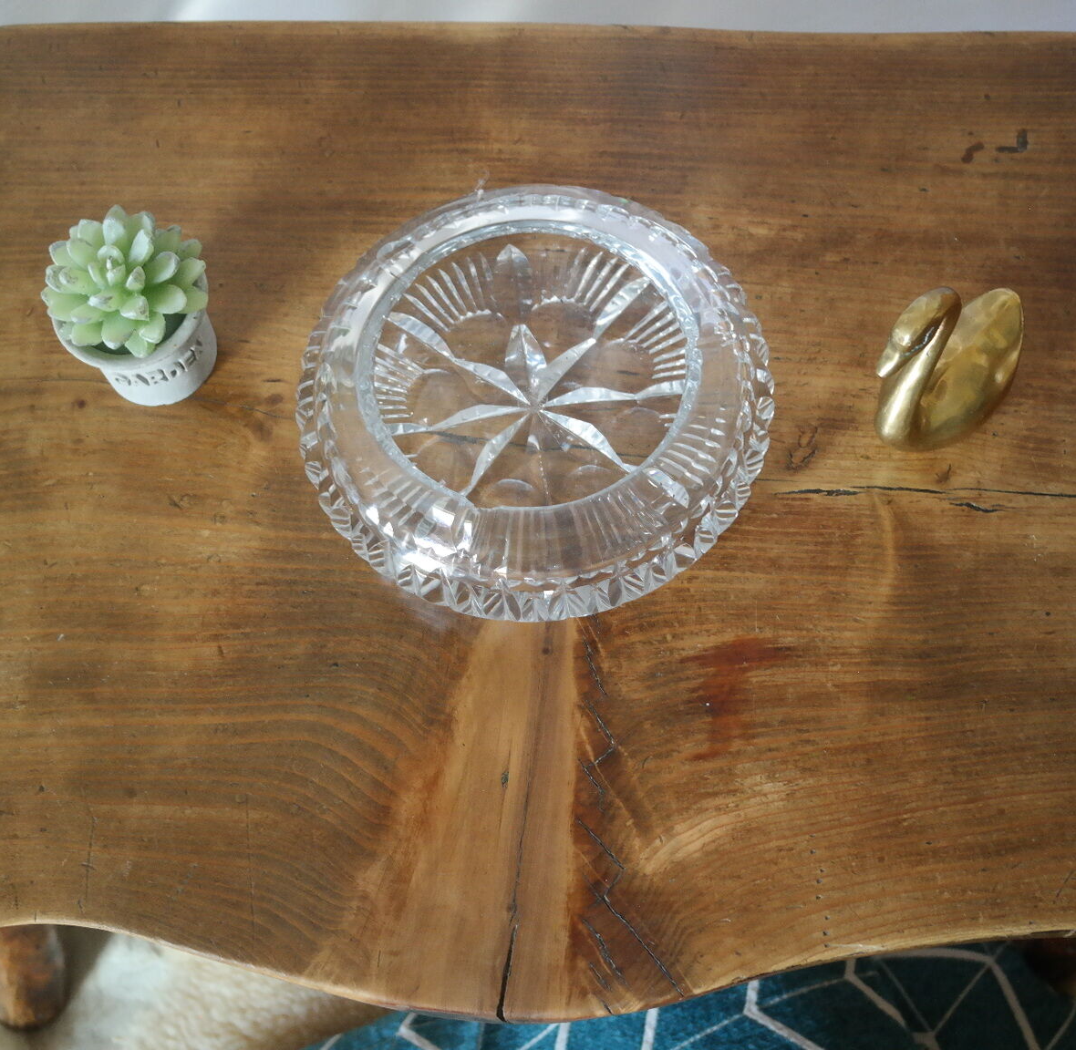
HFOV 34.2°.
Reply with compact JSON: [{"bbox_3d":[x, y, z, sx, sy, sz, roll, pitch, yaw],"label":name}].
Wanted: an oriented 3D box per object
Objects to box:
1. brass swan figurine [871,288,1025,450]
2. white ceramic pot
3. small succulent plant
[{"bbox_3d":[0.170,-0.073,0.744,0.084,0.090,0.045,-42,70,-15],"label":"brass swan figurine"},{"bbox_3d":[-0.178,-0.088,0.794,0.070,0.049,0.070,-1,65,3],"label":"white ceramic pot"},{"bbox_3d":[-0.180,-0.106,0.761,0.070,0.042,0.070,-1,65,3],"label":"small succulent plant"}]

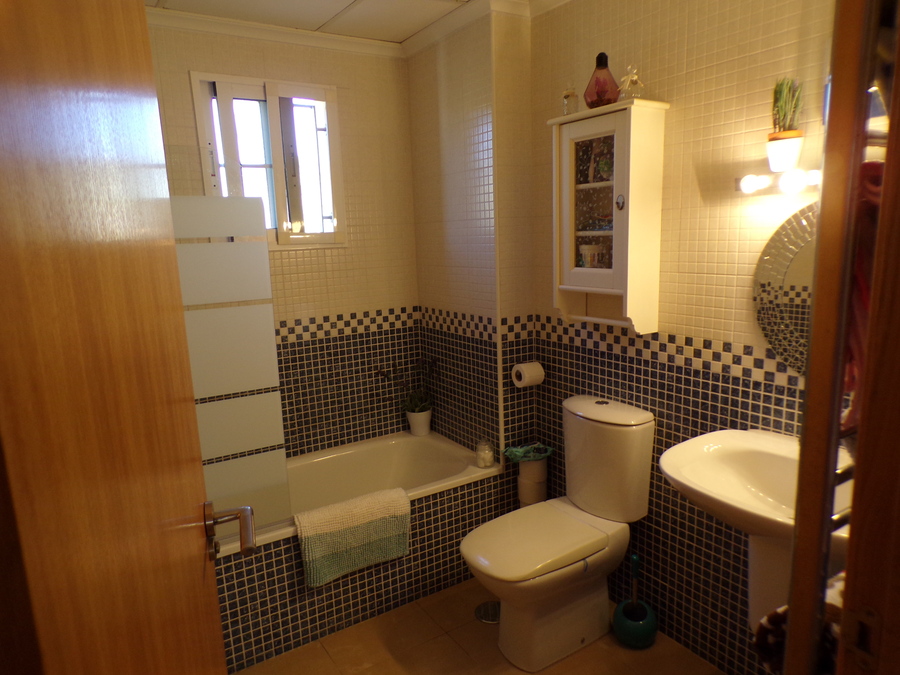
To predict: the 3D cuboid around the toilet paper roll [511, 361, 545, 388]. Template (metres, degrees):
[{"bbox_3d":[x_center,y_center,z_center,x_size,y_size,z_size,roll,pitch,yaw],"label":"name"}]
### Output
[{"bbox_3d":[0.320,0.150,2.565,0.106,0.104,0.104,-8,12,-32],"label":"toilet paper roll"}]

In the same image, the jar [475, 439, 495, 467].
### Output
[{"bbox_3d":[0.146,0.487,2.652,0.080,0.114,0.080,-2,10,0],"label":"jar"}]

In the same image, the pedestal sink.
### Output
[{"bbox_3d":[0.840,0.746,1.605,0.480,0.850,0.630,-8,12,-32],"label":"pedestal sink"}]

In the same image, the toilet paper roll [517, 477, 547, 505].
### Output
[{"bbox_3d":[0.319,0.598,2.431,0.113,0.104,0.113,-2,10,0],"label":"toilet paper roll"}]

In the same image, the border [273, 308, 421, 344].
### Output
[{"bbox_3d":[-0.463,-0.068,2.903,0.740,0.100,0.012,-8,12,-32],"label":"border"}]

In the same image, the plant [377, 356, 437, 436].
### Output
[{"bbox_3d":[-0.211,0.293,3.014,0.270,0.385,0.180,-8,12,-32],"label":"plant"}]

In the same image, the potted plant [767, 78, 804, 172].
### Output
[{"bbox_3d":[0.867,-0.549,1.615,0.098,0.232,0.100,-8,12,-32],"label":"potted plant"}]

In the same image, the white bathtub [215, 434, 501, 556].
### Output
[{"bbox_3d":[-0.644,0.820,2.525,1.660,0.450,0.690,-8,12,-32],"label":"white bathtub"}]

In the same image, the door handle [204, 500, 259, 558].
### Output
[{"bbox_3d":[-0.329,0.286,0.937,0.066,0.054,0.135,-5,11,-18],"label":"door handle"}]

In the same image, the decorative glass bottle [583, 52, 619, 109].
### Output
[{"bbox_3d":[0.497,-0.838,2.048,0.116,0.187,0.118,-2,10,0],"label":"decorative glass bottle"}]

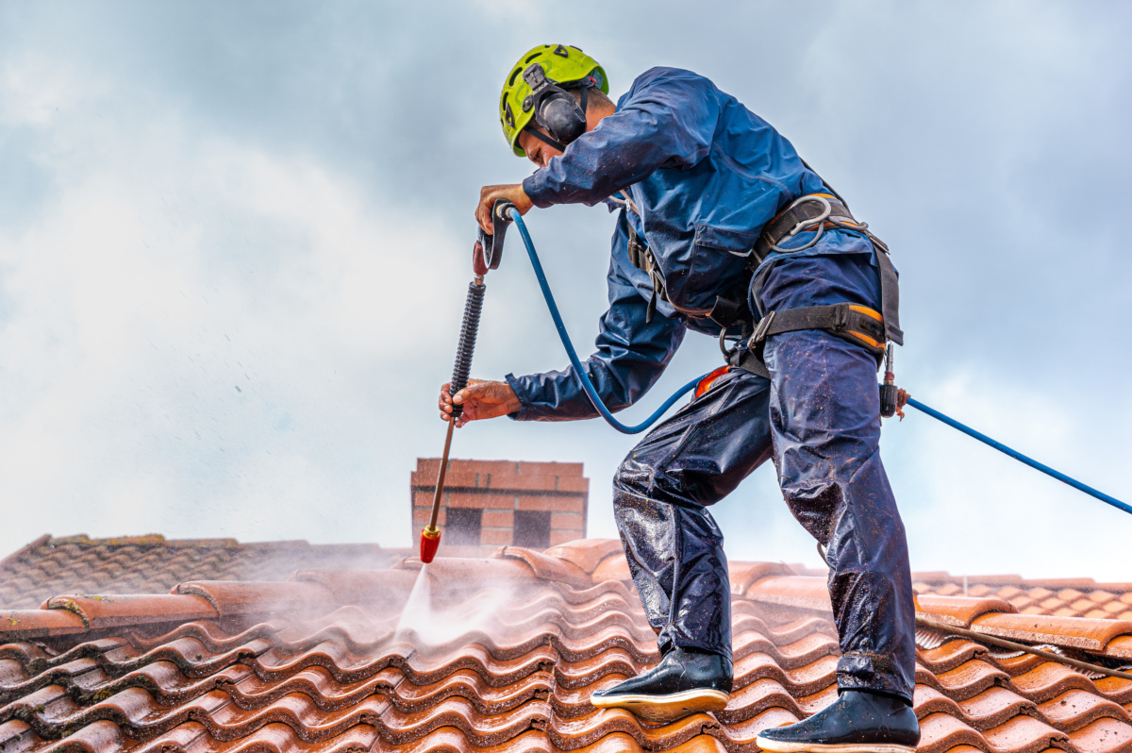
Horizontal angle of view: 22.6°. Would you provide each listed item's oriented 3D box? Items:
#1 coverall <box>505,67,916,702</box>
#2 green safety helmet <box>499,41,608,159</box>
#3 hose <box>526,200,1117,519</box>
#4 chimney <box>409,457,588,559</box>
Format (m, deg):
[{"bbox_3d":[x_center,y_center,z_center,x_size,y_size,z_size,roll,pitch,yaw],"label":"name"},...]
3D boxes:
[{"bbox_3d":[0.275,0.015,5.450,0.740,1.250,0.600,0,-15,10],"label":"coverall"},{"bbox_3d":[-0.042,-0.568,5.800,0.250,0.155,0.210,-37,-22,5],"label":"green safety helmet"},{"bbox_3d":[0.510,-0.020,5.600,1.220,0.500,0.480,2,-15,0],"label":"hose"},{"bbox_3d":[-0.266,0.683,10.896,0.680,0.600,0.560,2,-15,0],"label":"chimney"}]

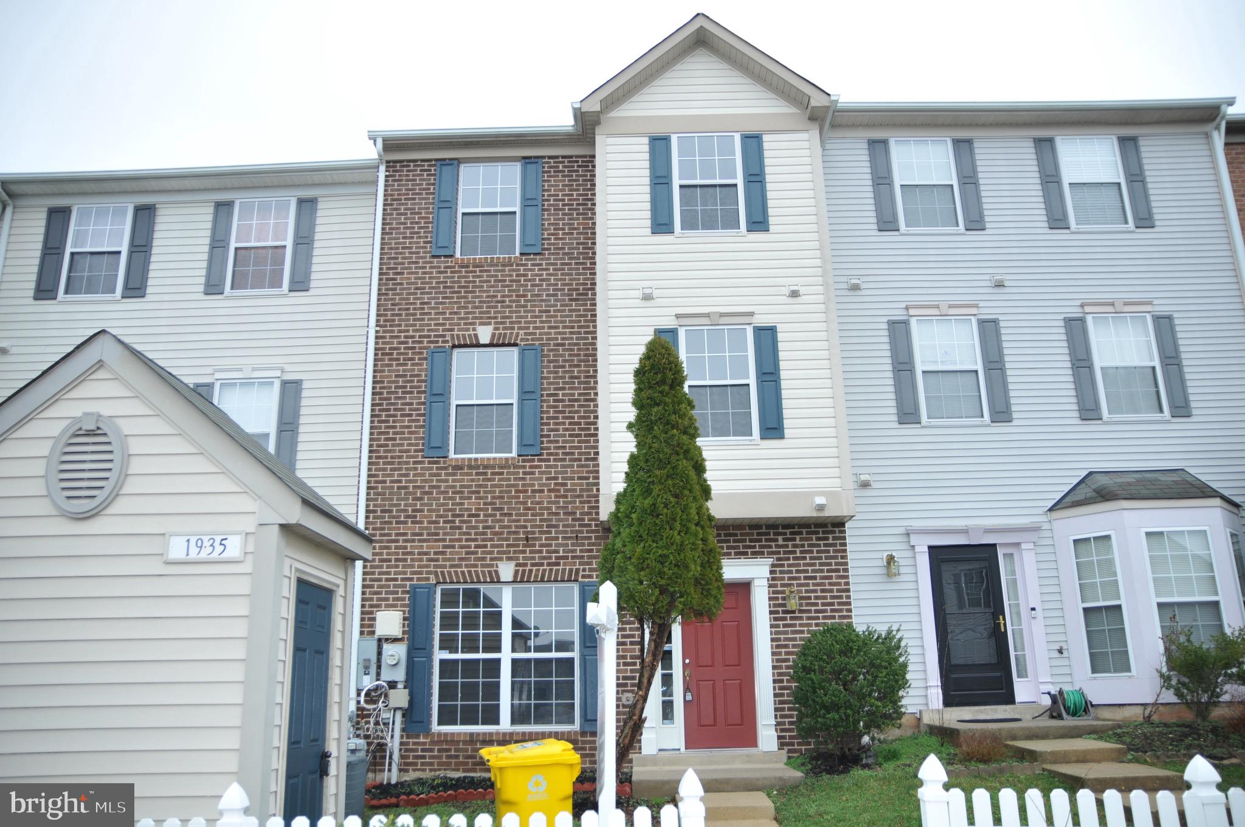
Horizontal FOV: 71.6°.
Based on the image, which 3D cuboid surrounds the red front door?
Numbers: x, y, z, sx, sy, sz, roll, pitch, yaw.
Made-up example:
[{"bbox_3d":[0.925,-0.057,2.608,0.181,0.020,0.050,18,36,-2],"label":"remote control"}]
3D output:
[{"bbox_3d":[1.209,3.128,10.700,0.890,1.980,0.050,-1,-15,0],"label":"red front door"}]

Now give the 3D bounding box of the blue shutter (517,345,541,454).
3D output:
[{"bbox_3d":[-1.238,-0.174,11.470,0.300,1.480,0.040,-1,-15,0],"label":"blue shutter"}]

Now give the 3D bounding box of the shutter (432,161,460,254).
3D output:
[{"bbox_3d":[-2.599,-3.022,12.688,0.305,1.515,0.040,-1,-15,-1],"label":"shutter"}]

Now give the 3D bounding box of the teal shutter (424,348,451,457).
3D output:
[{"bbox_3d":[-2.555,-0.162,11.939,0.305,1.540,0.040,-1,-15,-1],"label":"teal shutter"}]

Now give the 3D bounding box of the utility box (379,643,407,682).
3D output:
[{"bbox_3d":[-2.798,3.041,10.547,0.300,0.460,0.190,-1,-15,0],"label":"utility box"}]

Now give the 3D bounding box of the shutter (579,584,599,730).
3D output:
[{"bbox_3d":[-0.382,2.986,10.604,0.300,1.770,0.040,-1,-15,0],"label":"shutter"}]

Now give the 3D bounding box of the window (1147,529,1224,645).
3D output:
[{"bbox_3d":[7.127,2.348,10.894,0.880,1.790,0.090,-1,-15,-1],"label":"window"}]

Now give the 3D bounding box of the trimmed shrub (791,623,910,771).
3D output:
[{"bbox_3d":[2.756,3.361,10.361,1.420,1.660,1.400,-1,-15,-1],"label":"trimmed shrub"}]

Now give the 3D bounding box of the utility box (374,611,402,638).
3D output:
[{"bbox_3d":[-2.895,2.614,10.695,0.300,0.320,0.130,-1,-15,0],"label":"utility box"}]

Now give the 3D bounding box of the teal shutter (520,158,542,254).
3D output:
[{"bbox_3d":[-1.335,-3.060,12.709,0.305,1.520,0.040,-1,-15,-1],"label":"teal shutter"}]

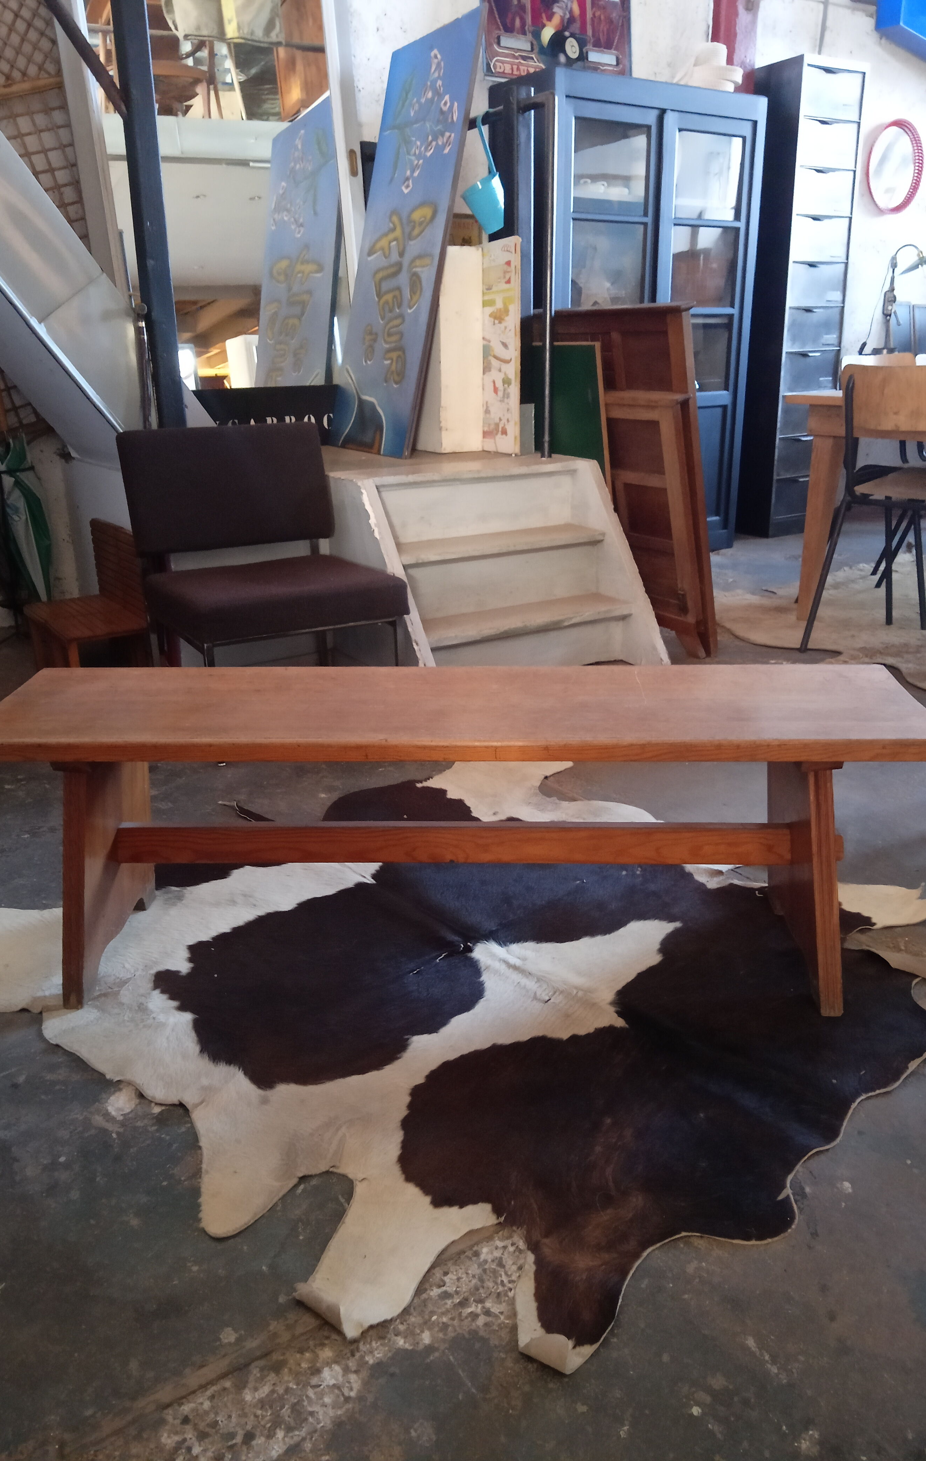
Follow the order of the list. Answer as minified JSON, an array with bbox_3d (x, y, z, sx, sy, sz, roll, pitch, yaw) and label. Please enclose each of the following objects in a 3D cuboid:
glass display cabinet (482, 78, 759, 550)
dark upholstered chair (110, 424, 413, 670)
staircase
[{"bbox_3d":[0.680,-1.644,4.612,1.100,1.823,0.394,-14,24,-32],"label":"glass display cabinet"},{"bbox_3d":[-0.518,-0.396,2.875,0.545,0.734,0.650,-11,23,-26],"label":"dark upholstered chair"},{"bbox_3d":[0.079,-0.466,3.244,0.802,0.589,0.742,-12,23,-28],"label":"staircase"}]

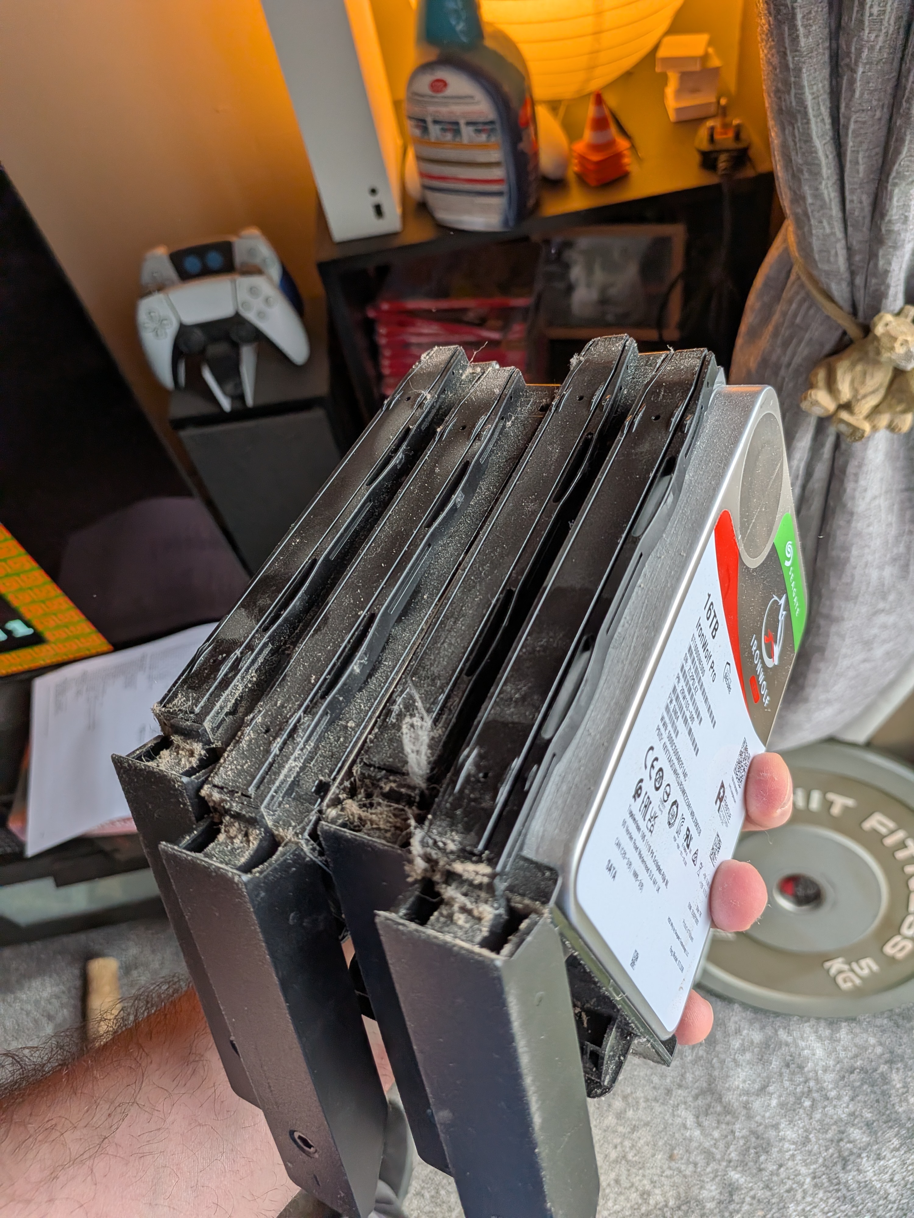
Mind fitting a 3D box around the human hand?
[{"bbox_3d":[0.022,0.119,0.290,0.180,0.062,0.105,-33,28,25],"label":"human hand"}]

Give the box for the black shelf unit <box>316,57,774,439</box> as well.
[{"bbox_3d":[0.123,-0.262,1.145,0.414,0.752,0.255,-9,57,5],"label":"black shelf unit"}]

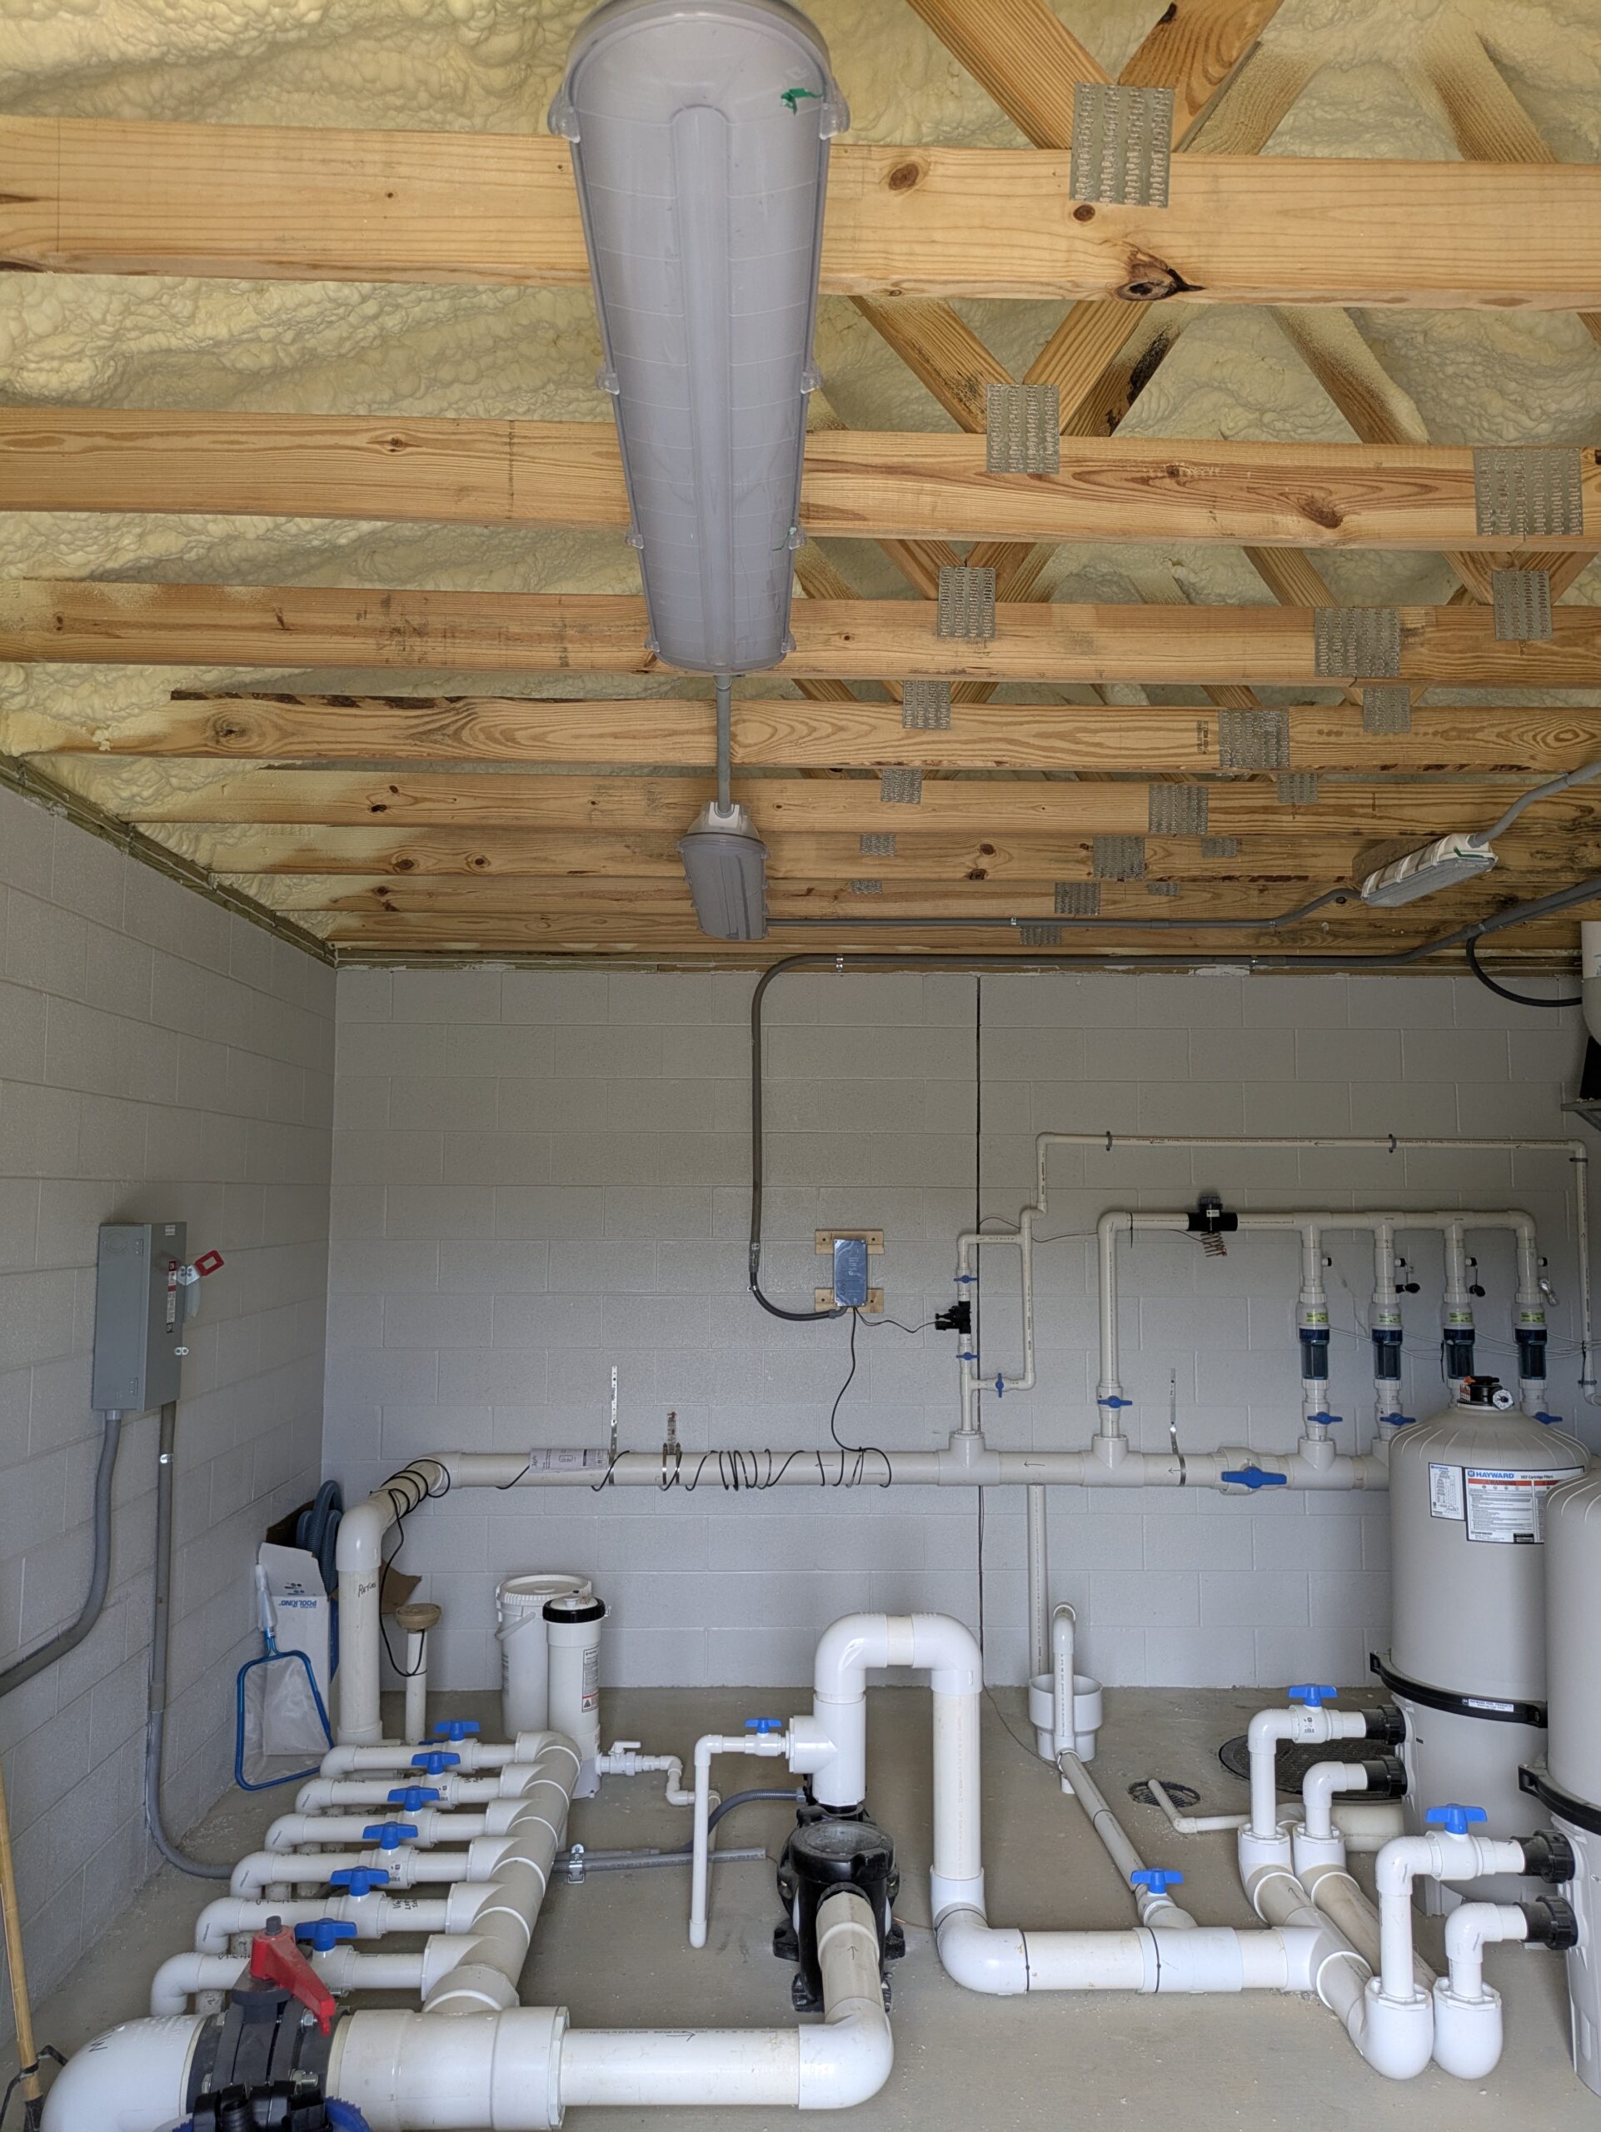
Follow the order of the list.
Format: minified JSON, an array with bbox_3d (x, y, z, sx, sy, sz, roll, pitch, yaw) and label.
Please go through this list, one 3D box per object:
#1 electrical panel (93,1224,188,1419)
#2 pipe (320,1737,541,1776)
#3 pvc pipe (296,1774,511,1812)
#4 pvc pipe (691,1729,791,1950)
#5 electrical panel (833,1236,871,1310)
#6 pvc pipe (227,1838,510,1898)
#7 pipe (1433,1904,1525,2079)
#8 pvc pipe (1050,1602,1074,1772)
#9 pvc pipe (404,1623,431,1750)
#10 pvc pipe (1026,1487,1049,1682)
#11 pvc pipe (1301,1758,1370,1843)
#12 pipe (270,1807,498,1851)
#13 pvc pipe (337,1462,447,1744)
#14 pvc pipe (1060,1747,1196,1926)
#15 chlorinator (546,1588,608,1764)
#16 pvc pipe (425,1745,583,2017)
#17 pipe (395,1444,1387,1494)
[{"bbox_3d":[-1.636,0.615,3.829,0.126,0.443,0.225,0,-5,-2],"label":"electrical panel"},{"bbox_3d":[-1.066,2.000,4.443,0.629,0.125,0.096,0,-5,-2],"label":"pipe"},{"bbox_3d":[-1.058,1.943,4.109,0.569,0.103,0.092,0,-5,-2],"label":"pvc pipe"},{"bbox_3d":[-0.146,1.888,3.764,0.240,0.488,0.060,0,-5,-1],"label":"pvc pipe"},{"bbox_3d":[0.189,0.774,5.730,0.122,0.249,0.080,0,-5,-2],"label":"electrical panel"},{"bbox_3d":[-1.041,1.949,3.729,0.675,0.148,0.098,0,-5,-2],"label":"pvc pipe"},{"bbox_3d":[1.433,1.937,3.263,0.199,0.319,0.180,0,-5,-1],"label":"pipe"},{"bbox_3d":[0.806,1.903,4.729,0.065,0.482,0.090,0,-5,-2],"label":"pvc pipe"},{"bbox_3d":[-1.250,2.034,5.012,0.061,0.398,0.061,0,-5,-1],"label":"pvc pipe"},{"bbox_3d":[0.867,1.908,5.608,0.064,0.771,0.064,0,-5,-1],"label":"pvc pipe"},{"bbox_3d":[1.377,1.889,3.959,0.169,0.193,0.076,0,-5,-1],"label":"pvc pipe"},{"bbox_3d":[-1.040,1.918,3.860,0.593,0.103,0.092,0,-5,-2],"label":"pipe"},{"bbox_3d":[-1.331,1.741,5.070,0.135,0.785,1.120,0,-5,-2],"label":"pvc pipe"},{"bbox_3d":[0.863,2.097,4.231,0.096,0.130,1.048,1,-5,-5],"label":"pvc pipe"},{"bbox_3d":[-0.693,1.925,4.741,0.188,0.574,0.188,0,-5,0],"label":"chlorinator"},{"bbox_3d":[-0.704,1.946,3.748,0.200,0.144,1.545,0,-5,-2],"label":"pvc pipe"},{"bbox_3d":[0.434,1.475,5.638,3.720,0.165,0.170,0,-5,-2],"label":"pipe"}]

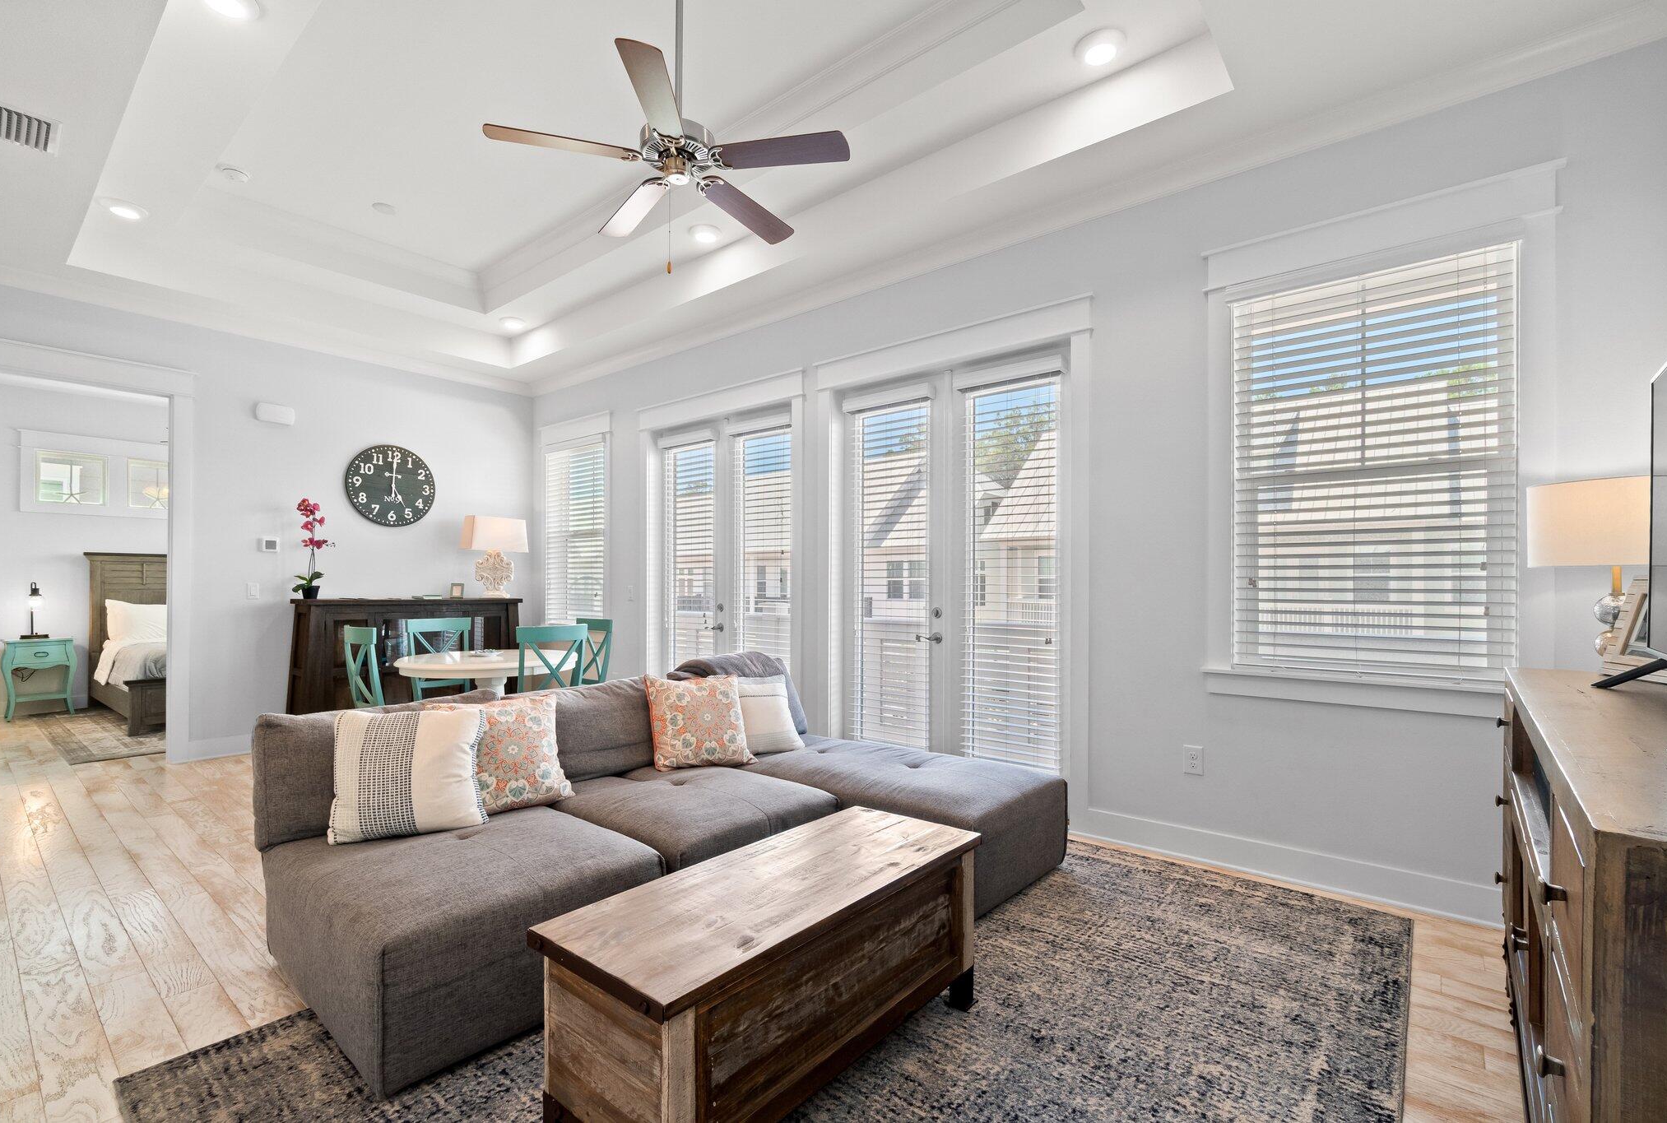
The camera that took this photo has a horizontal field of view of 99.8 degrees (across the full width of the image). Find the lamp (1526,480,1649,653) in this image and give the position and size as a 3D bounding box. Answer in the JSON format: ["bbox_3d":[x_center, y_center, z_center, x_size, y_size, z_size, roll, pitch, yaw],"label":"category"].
[{"bbox_3d":[2.355,0.059,2.115,0.390,0.600,0.390,-1,-2,39],"label":"lamp"}]

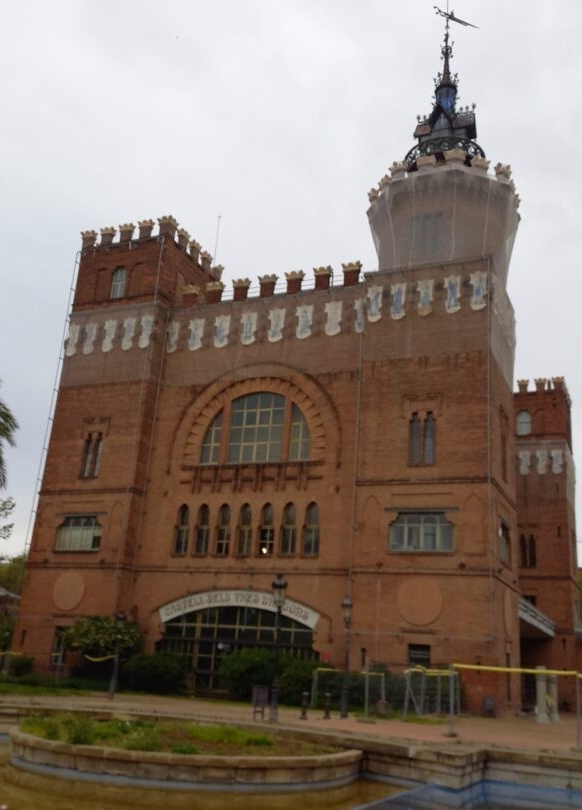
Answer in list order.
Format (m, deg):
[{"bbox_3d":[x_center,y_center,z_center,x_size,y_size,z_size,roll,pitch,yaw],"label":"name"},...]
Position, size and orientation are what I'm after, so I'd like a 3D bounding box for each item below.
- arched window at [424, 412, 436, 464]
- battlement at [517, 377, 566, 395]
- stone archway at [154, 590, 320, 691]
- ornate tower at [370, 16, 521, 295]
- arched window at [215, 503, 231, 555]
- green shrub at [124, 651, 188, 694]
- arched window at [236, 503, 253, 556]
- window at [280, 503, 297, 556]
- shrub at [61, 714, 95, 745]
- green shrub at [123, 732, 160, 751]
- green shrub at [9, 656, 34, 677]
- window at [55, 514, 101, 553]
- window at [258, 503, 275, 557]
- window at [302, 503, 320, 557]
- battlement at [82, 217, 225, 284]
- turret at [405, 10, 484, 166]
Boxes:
[{"bbox_3d":[8.225,2.006,46.105,0.720,3.200,0.350,-4,-21,25],"label":"arched window"},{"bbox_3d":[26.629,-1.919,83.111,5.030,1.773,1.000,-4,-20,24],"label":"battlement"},{"bbox_3d":[-2.975,12.403,41.152,9.702,5.263,0.686,-4,-20,24],"label":"stone archway"},{"bbox_3d":[9.591,-16.074,48.709,8.918,20.482,8.918,-4,-20,24],"label":"ornate tower"},{"bbox_3d":[-4.340,8.240,51.222,1.050,3.450,0.350,-4,-21,25],"label":"arched window"},{"bbox_3d":[-7.626,15.055,43.900,3.300,2.350,2.600,-4,-21,25],"label":"green shrub"},{"bbox_3d":[-2.786,7.856,49.029,1.060,3.340,0.400,-4,-20,24],"label":"arched window"},{"bbox_3d":[-0.061,7.877,49.262,1.080,3.450,0.350,-4,-21,25],"label":"window"},{"bbox_3d":[-4.349,6.676,16.091,0.725,0.588,0.647,8,-18,-12],"label":"shrub"},{"bbox_3d":[-2.916,6.567,15.272,0.600,0.310,0.500,-4,-20,24],"label":"green shrub"},{"bbox_3d":[-17.103,16.595,49.500,1.400,1.400,1.400,-4,-21,25],"label":"green shrub"},{"bbox_3d":[-13.974,8.586,51.872,3.652,2.465,0.400,-4,-20,24],"label":"window"},{"bbox_3d":[-1.392,7.743,48.418,1.040,3.330,0.400,-4,-20,24],"label":"window"},{"bbox_3d":[1.356,7.758,48.612,1.080,3.450,0.350,-4,-21,25],"label":"window"},{"bbox_3d":[-9.920,-10.545,55.531,7.056,1.568,6.958,-4,-20,24],"label":"battlement"},{"bbox_3d":[11.790,-24.241,58.904,5.400,14.800,5.400,-4,-21,25],"label":"turret"}]

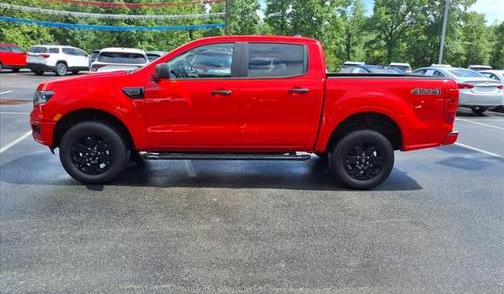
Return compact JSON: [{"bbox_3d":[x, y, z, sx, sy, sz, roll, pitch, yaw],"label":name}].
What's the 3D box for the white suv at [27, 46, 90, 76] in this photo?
[{"bbox_3d":[-11.646,-5.458,24.913,1.930,1.730,4.950,7,14,19],"label":"white suv"}]

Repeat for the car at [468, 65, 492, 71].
[{"bbox_3d":[14.349,-4.608,26.298,1.880,1.700,4.700,5,13,12],"label":"car"}]

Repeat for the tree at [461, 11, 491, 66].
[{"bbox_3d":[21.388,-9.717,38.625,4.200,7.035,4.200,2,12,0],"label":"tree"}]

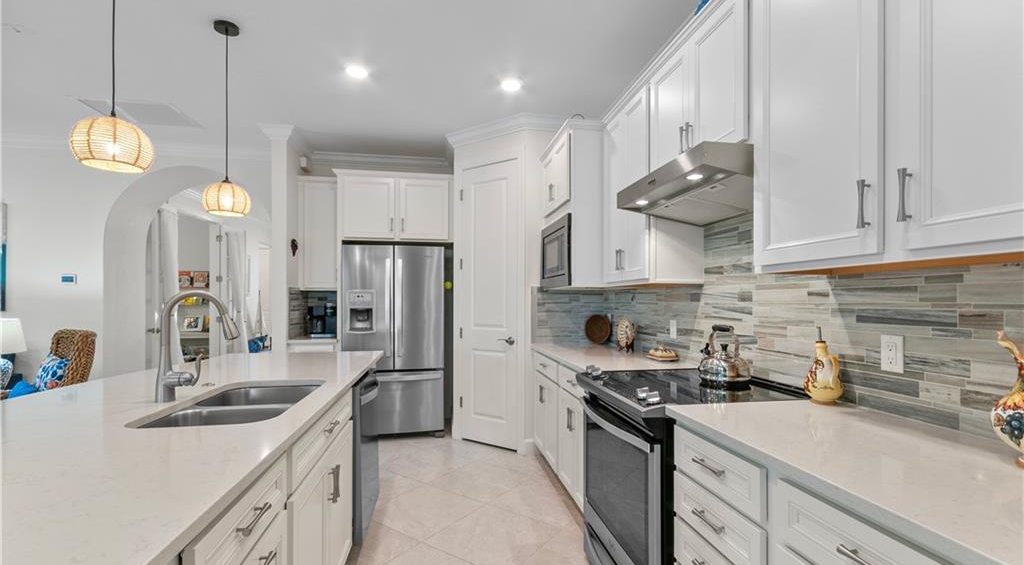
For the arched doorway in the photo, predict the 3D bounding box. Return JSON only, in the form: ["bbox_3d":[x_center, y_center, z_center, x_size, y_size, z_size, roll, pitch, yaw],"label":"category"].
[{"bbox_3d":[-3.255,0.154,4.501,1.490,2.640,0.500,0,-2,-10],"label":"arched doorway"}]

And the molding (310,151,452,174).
[{"bbox_3d":[-1.342,-1.246,4.380,1.367,0.120,0.100,0,-2,-10],"label":"molding"}]

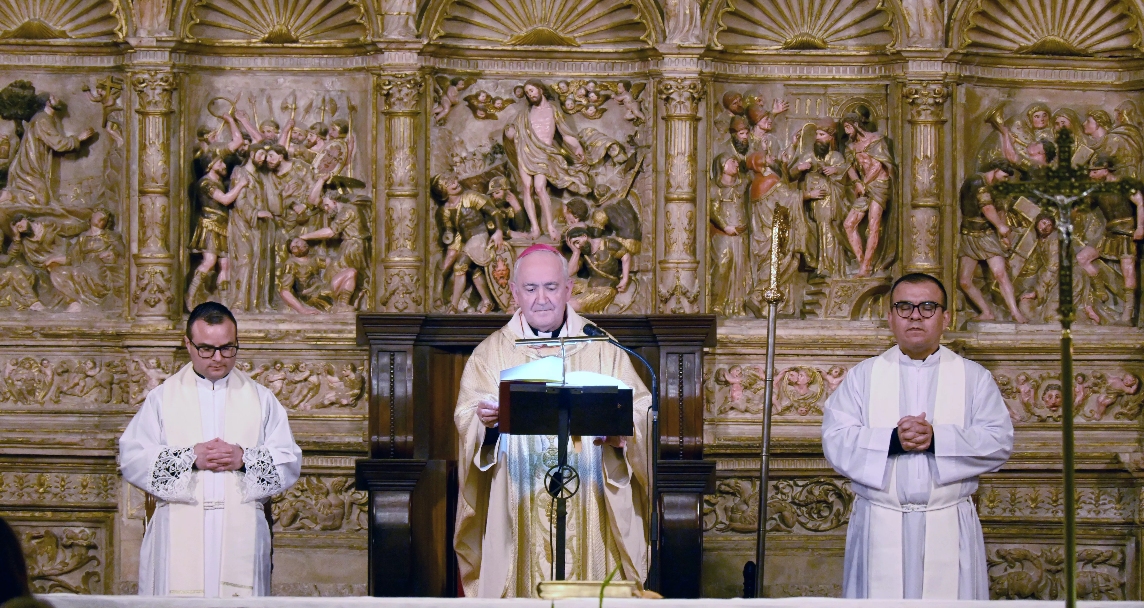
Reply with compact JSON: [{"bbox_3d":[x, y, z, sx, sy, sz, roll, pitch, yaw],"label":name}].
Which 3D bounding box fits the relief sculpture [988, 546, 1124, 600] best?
[{"bbox_3d":[1.482,0.848,36.500,0.416,0.213,0.080,1,-3,-3],"label":"relief sculpture"}]

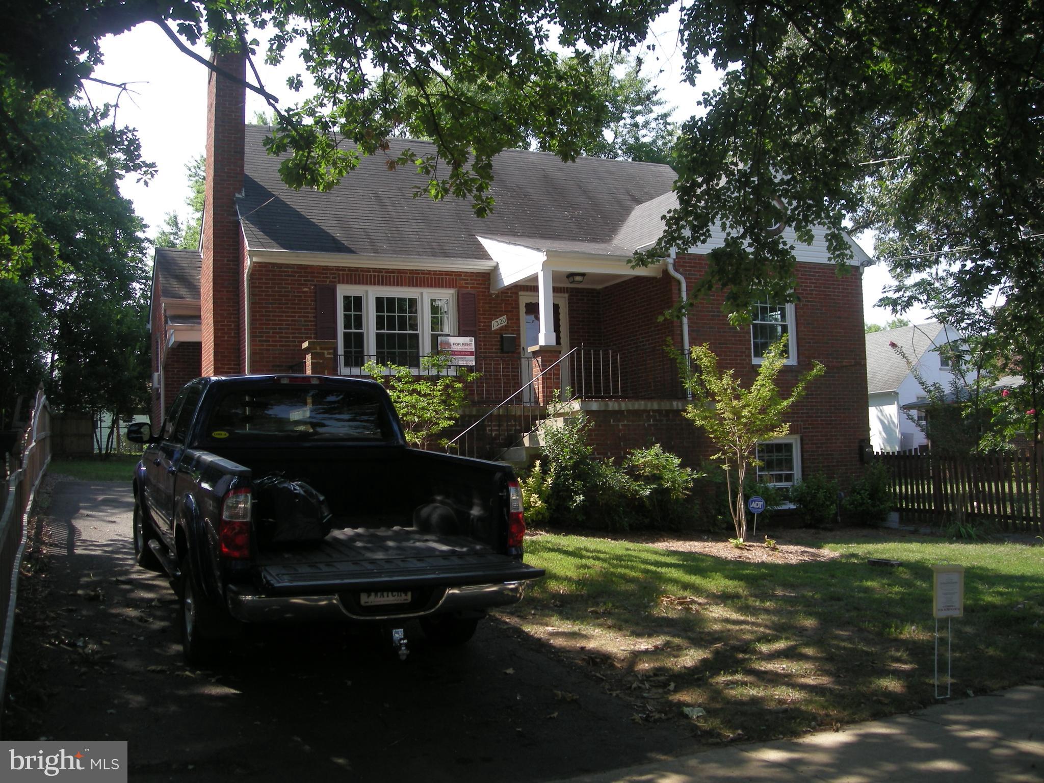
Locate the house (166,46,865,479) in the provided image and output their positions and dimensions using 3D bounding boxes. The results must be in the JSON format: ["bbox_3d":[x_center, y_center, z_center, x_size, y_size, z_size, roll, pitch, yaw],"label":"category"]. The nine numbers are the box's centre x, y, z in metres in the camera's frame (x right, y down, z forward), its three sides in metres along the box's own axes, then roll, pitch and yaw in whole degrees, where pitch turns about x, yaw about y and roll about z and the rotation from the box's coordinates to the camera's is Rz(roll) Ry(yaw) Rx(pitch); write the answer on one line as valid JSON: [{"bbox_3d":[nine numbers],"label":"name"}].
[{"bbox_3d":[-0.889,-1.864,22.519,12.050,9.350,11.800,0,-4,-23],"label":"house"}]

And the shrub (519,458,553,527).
[{"bbox_3d":[0.188,1.337,13.900,0.500,0.880,0.500,-2,-4,0],"label":"shrub"}]

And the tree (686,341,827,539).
[{"bbox_3d":[3.242,0.675,14.800,1.950,2.820,1.850,0,-4,-23],"label":"tree"}]

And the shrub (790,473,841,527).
[{"bbox_3d":[5.056,1.877,18.200,0.860,0.930,0.820,0,-4,-23],"label":"shrub"}]

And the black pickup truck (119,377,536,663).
[{"bbox_3d":[-1.955,0.809,8.640,2.100,1.900,6.200,2,0,-25],"label":"black pickup truck"}]

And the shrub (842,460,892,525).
[{"bbox_3d":[6.145,1.794,18.800,0.860,1.140,0.820,0,-4,-23],"label":"shrub"}]

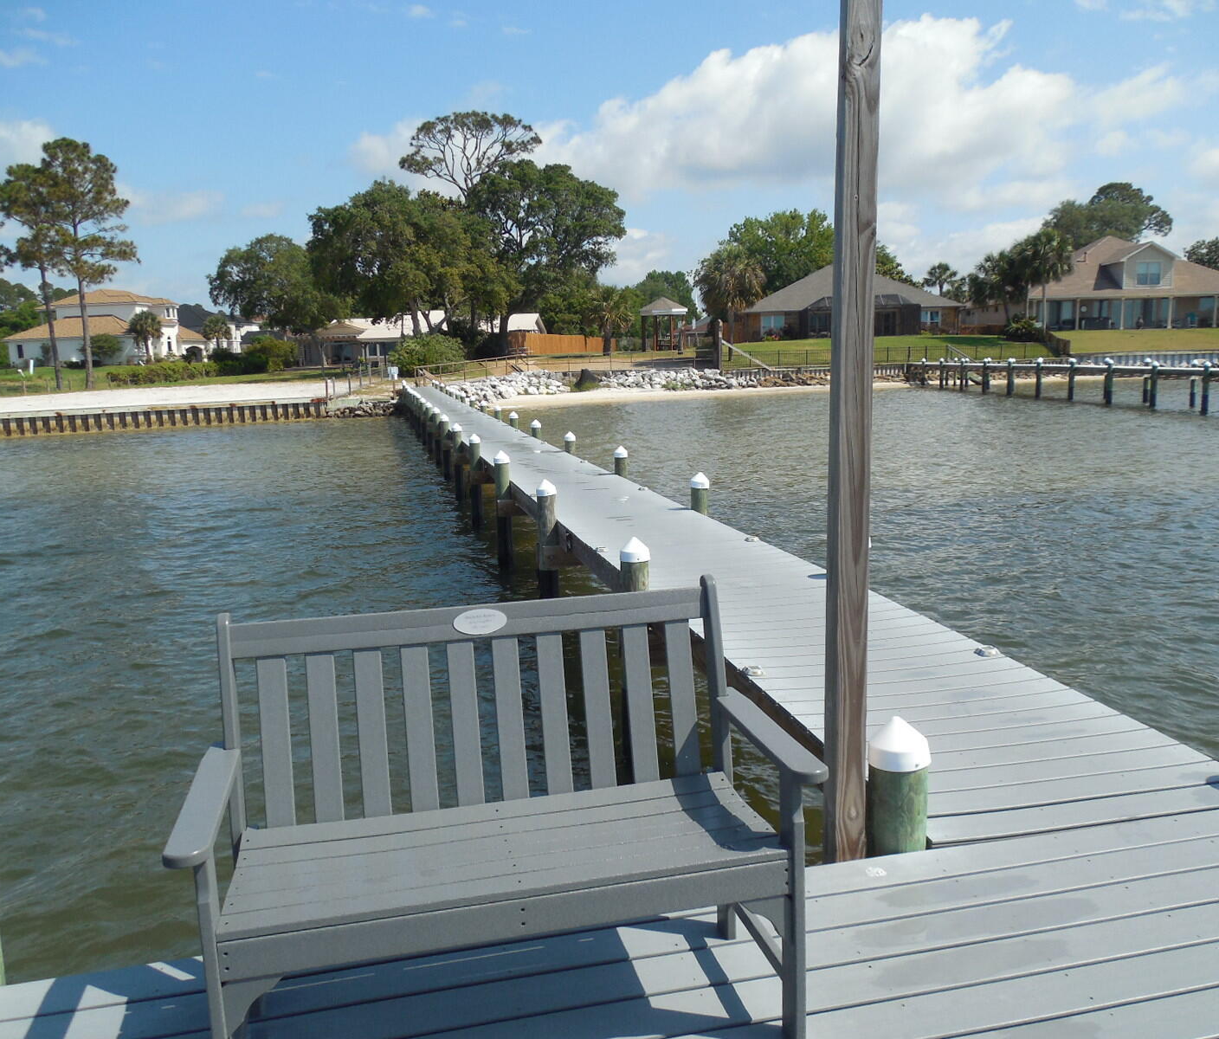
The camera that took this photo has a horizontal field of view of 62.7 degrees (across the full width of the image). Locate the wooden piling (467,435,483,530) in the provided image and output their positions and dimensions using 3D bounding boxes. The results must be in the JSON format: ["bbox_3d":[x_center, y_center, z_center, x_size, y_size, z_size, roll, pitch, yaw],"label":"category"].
[{"bbox_3d":[-1.989,-0.571,15.062,0.190,1.433,0.190,-3,10,-13],"label":"wooden piling"}]

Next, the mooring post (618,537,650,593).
[{"bbox_3d":[0.158,0.807,5.989,0.177,1.420,0.177,-3,9,-13],"label":"mooring post"}]

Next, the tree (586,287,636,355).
[{"bbox_3d":[0.143,-13.091,66.000,3.200,4.533,3.200,-1,9,0],"label":"tree"}]

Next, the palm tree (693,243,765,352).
[{"bbox_3d":[7.925,-14.494,66.000,4.500,7.393,4.500,-1,9,0],"label":"palm tree"}]

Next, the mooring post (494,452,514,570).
[{"bbox_3d":[-1.256,-0.103,11.855,0.177,1.420,0.177,-3,9,-13],"label":"mooring post"}]

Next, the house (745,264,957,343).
[{"bbox_3d":[23.906,-21.362,98.000,19.500,7.100,14.500,2,9,14],"label":"house"}]

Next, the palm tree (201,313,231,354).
[{"bbox_3d":[-43.588,-20.263,111.000,3.200,4.920,3.200,-4,10,-21],"label":"palm tree"}]

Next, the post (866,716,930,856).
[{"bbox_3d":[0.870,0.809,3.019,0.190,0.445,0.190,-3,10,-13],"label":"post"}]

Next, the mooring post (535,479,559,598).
[{"bbox_3d":[-0.551,0.352,8.922,0.177,1.420,0.177,-3,9,-13],"label":"mooring post"}]

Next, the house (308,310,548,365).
[{"bbox_3d":[-18.084,-18.686,101.655,22.800,5.400,12.000,-1,9,-1],"label":"house"}]

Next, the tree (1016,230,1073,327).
[{"bbox_3d":[34.355,-18.951,79.000,4.400,7.712,4.400,-1,9,0],"label":"tree"}]

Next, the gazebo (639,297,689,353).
[{"bbox_3d":[3.769,-13.398,69.000,3.400,3.754,3.400,-1,9,0],"label":"gazebo"}]

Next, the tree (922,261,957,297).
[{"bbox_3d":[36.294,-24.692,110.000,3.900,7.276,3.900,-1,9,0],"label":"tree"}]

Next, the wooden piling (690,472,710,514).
[{"bbox_3d":[0.845,0.261,9.313,0.177,1.400,0.177,-3,9,-13],"label":"wooden piling"}]

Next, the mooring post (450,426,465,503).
[{"bbox_3d":[-2.668,-1.005,17.719,0.177,1.380,0.177,-3,9,-13],"label":"mooring post"}]

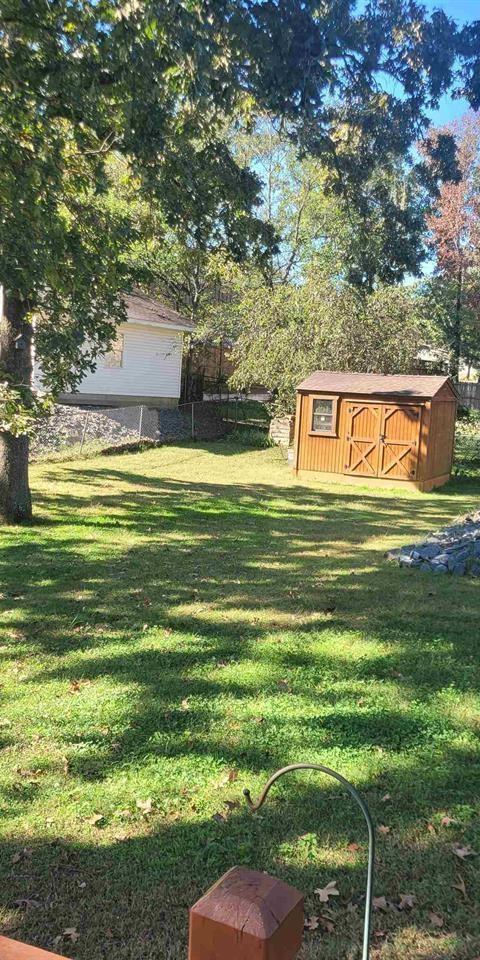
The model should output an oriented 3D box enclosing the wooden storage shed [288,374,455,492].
[{"bbox_3d":[3.738,-1.417,26.233,3.739,2.918,2.741,6,7,26],"label":"wooden storage shed"}]

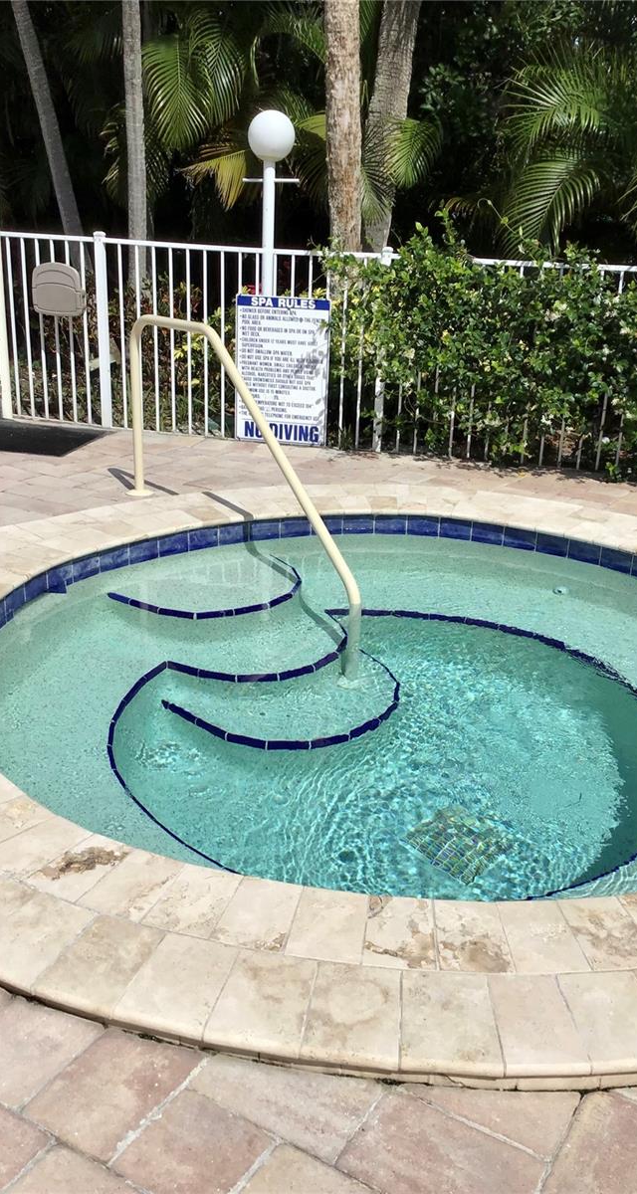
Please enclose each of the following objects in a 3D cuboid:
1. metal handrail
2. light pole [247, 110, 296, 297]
[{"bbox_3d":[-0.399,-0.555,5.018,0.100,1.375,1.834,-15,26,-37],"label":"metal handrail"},{"bbox_3d":[-0.329,-2.193,7.244,0.315,2.018,0.305,2,21,0],"label":"light pole"}]

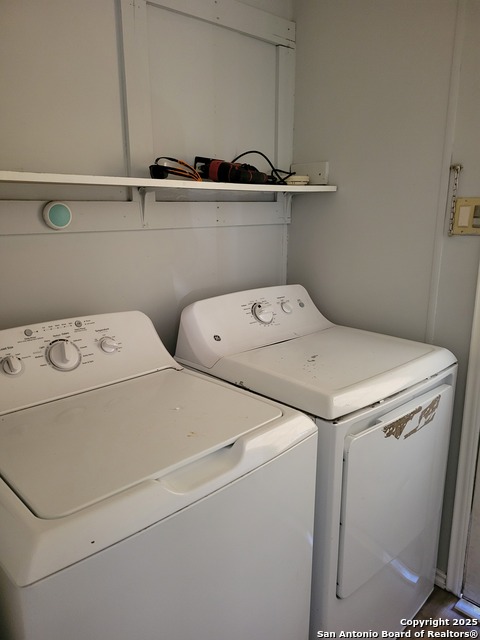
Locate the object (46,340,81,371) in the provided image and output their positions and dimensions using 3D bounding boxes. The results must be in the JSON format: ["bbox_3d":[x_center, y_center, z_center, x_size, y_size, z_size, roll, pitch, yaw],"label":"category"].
[{"bbox_3d":[-0.454,0.088,1.250,0.080,0.080,0.030,-13,-17,-43],"label":"object"}]

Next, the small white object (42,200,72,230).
[{"bbox_3d":[-0.506,-0.292,1.349,0.080,0.080,0.027,-12,18,-42],"label":"small white object"}]

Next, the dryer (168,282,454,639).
[{"bbox_3d":[0.251,0.473,1.706,0.670,1.079,0.685,-12,17,-40],"label":"dryer"}]

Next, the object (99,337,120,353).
[{"bbox_3d":[-0.361,0.066,1.335,0.050,0.050,0.028,-13,-17,-43],"label":"object"}]

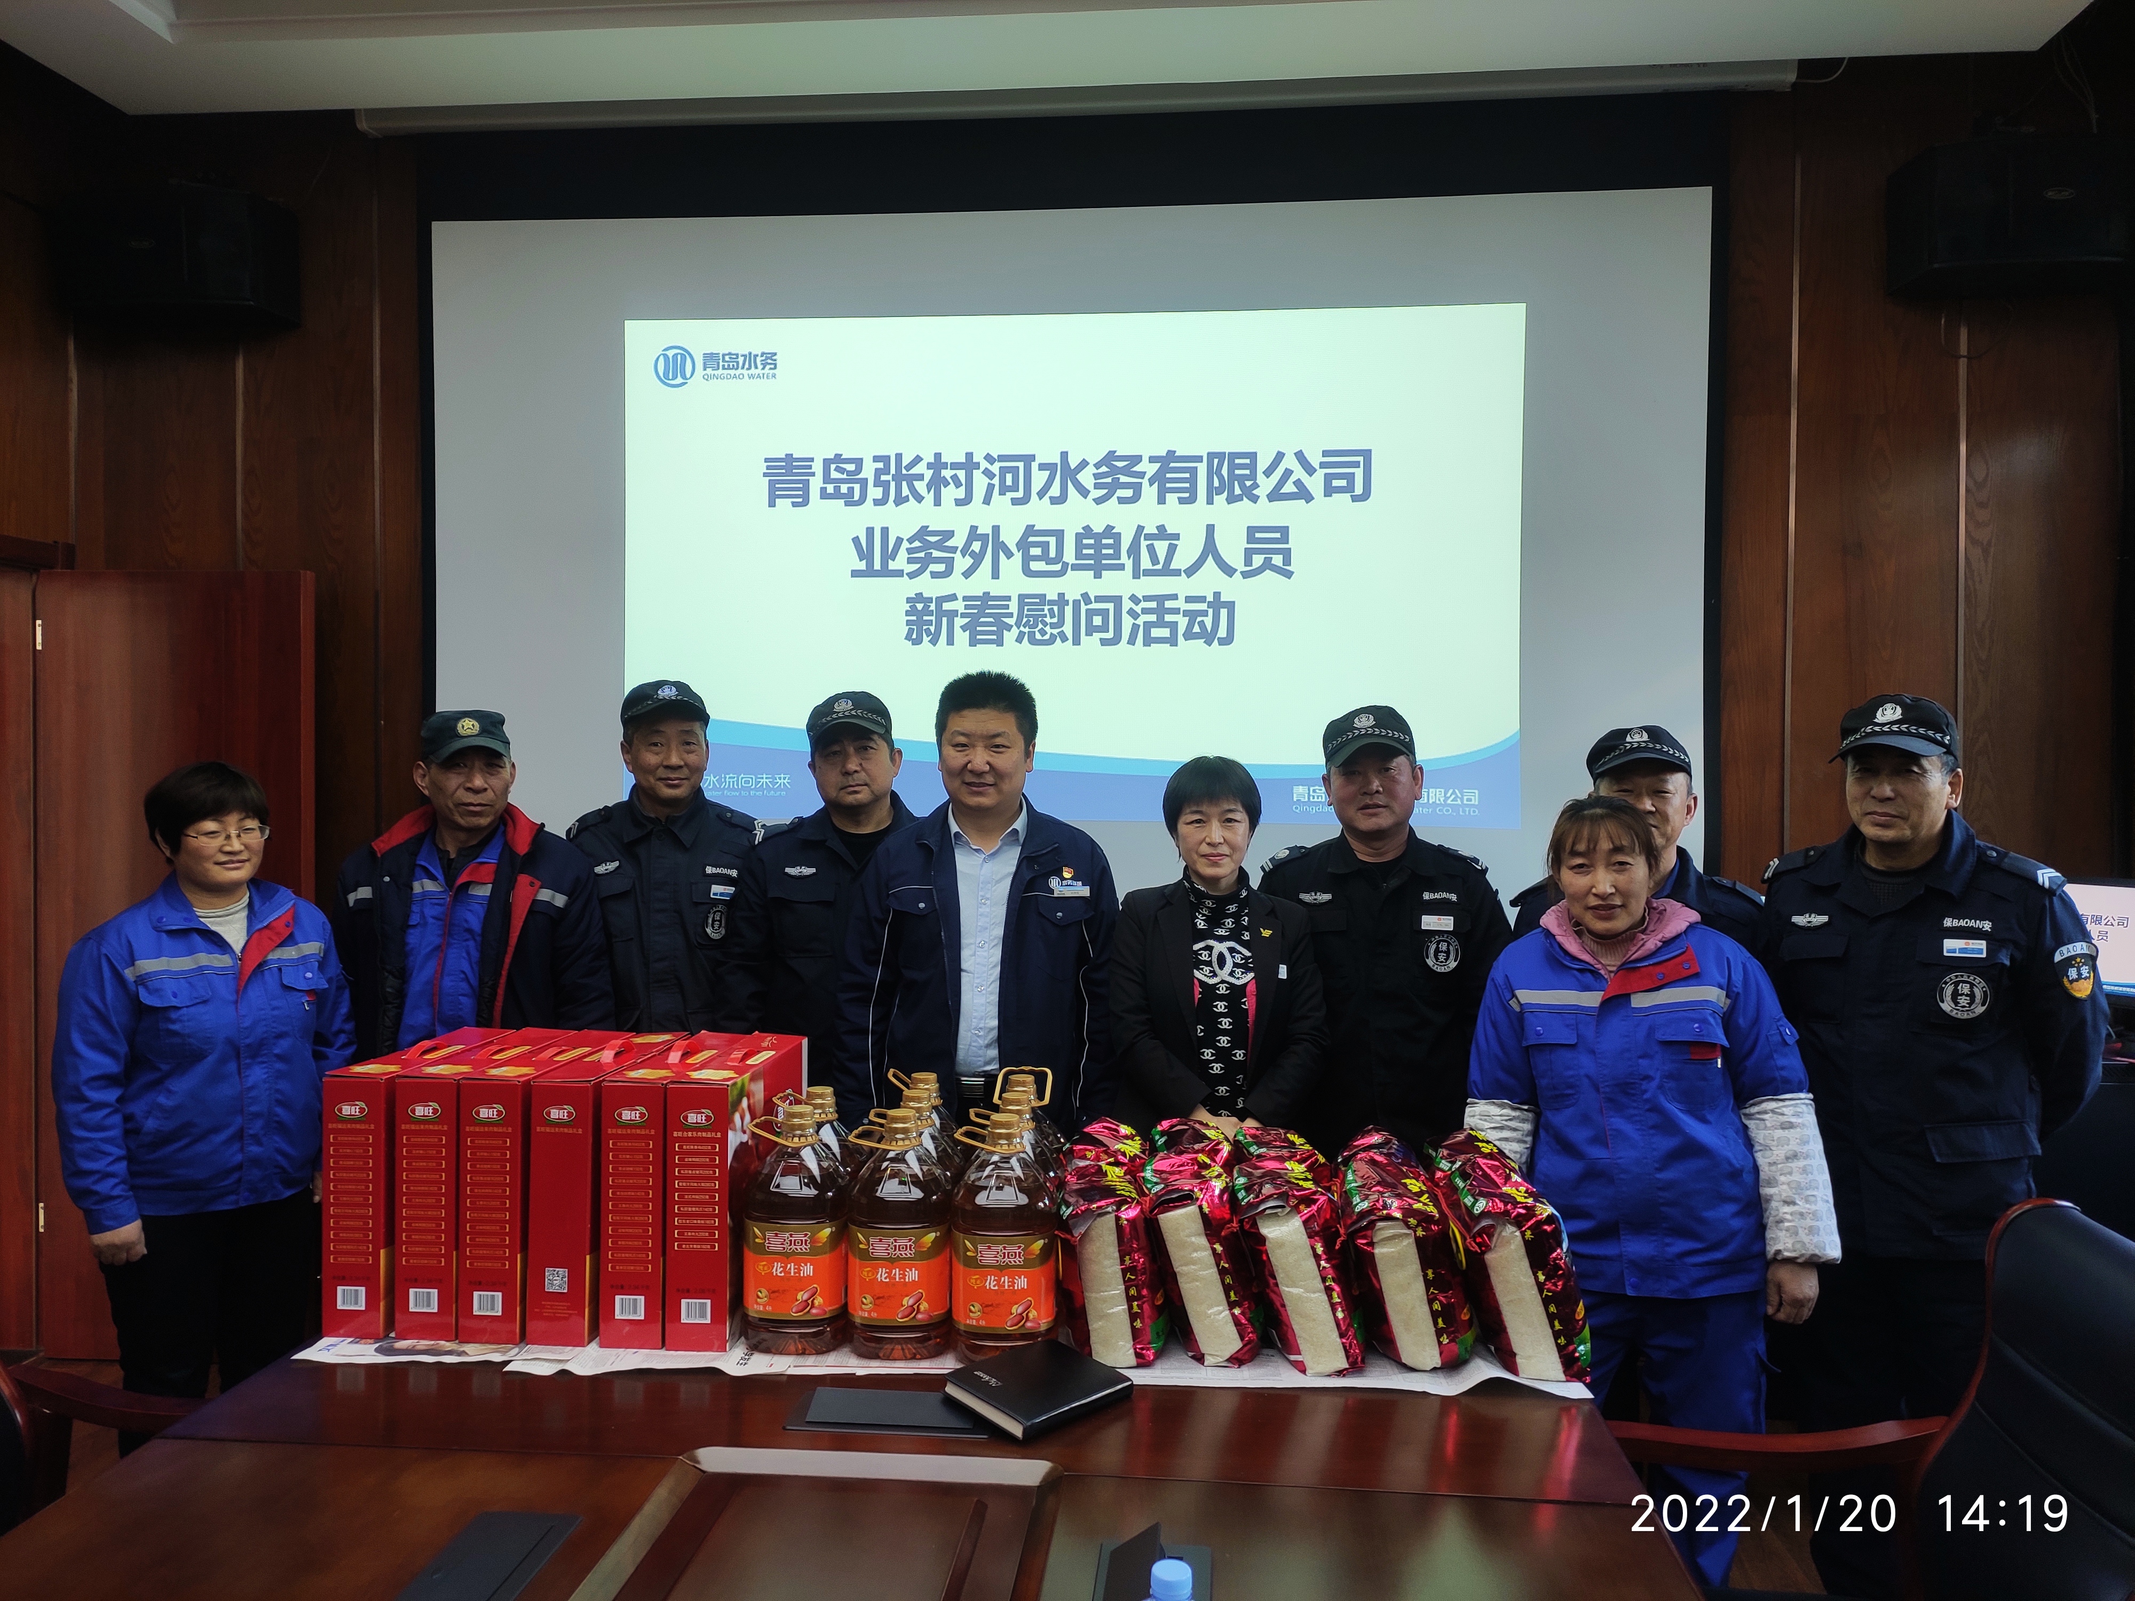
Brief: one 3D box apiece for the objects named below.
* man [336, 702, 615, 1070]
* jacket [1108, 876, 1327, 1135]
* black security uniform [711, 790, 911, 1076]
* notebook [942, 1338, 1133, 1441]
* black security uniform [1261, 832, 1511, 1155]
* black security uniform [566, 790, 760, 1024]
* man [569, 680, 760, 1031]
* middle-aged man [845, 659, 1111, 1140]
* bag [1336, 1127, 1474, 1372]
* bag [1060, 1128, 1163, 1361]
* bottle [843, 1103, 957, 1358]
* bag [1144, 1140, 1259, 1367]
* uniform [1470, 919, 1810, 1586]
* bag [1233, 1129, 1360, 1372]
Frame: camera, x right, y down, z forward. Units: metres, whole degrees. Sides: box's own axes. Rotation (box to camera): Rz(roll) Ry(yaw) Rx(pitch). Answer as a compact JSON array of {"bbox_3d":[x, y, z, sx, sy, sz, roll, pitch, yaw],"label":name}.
[{"bbox_3d":[-1.139,0.692,2.966,0.510,1.719,0.310,0,1,-17],"label":"man"},{"bbox_3d":[0.280,0.481,2.886,0.410,0.660,0.300,0,1,6],"label":"jacket"},{"bbox_3d":[-0.394,0.374,2.900,0.520,0.770,0.290,0,1,-6],"label":"black security uniform"},{"bbox_3d":[-0.036,0.778,2.040,0.162,0.023,0.224,1,1,39],"label":"notebook"},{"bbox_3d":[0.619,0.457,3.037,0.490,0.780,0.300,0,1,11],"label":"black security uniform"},{"bbox_3d":[-0.789,0.370,3.020,0.500,0.770,0.280,0,1,-9],"label":"black security uniform"},{"bbox_3d":[-0.789,0.645,3.020,0.500,1.750,0.290,0,1,-9],"label":"man"},{"bbox_3d":[-0.162,0.652,2.750,0.510,1.755,0.290,0,1,-1],"label":"middle-aged man"},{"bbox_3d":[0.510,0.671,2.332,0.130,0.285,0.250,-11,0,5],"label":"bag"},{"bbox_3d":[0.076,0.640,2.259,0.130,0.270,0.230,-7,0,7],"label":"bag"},{"bbox_3d":[-0.245,0.636,2.284,0.153,0.343,0.153,0,1,4],"label":"bottle"},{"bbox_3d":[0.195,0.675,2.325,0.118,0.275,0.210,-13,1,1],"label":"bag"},{"bbox_3d":[0.942,0.836,2.520,0.530,1.270,0.300,1,1,27],"label":"uniform"},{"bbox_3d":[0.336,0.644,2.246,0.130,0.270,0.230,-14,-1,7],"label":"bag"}]

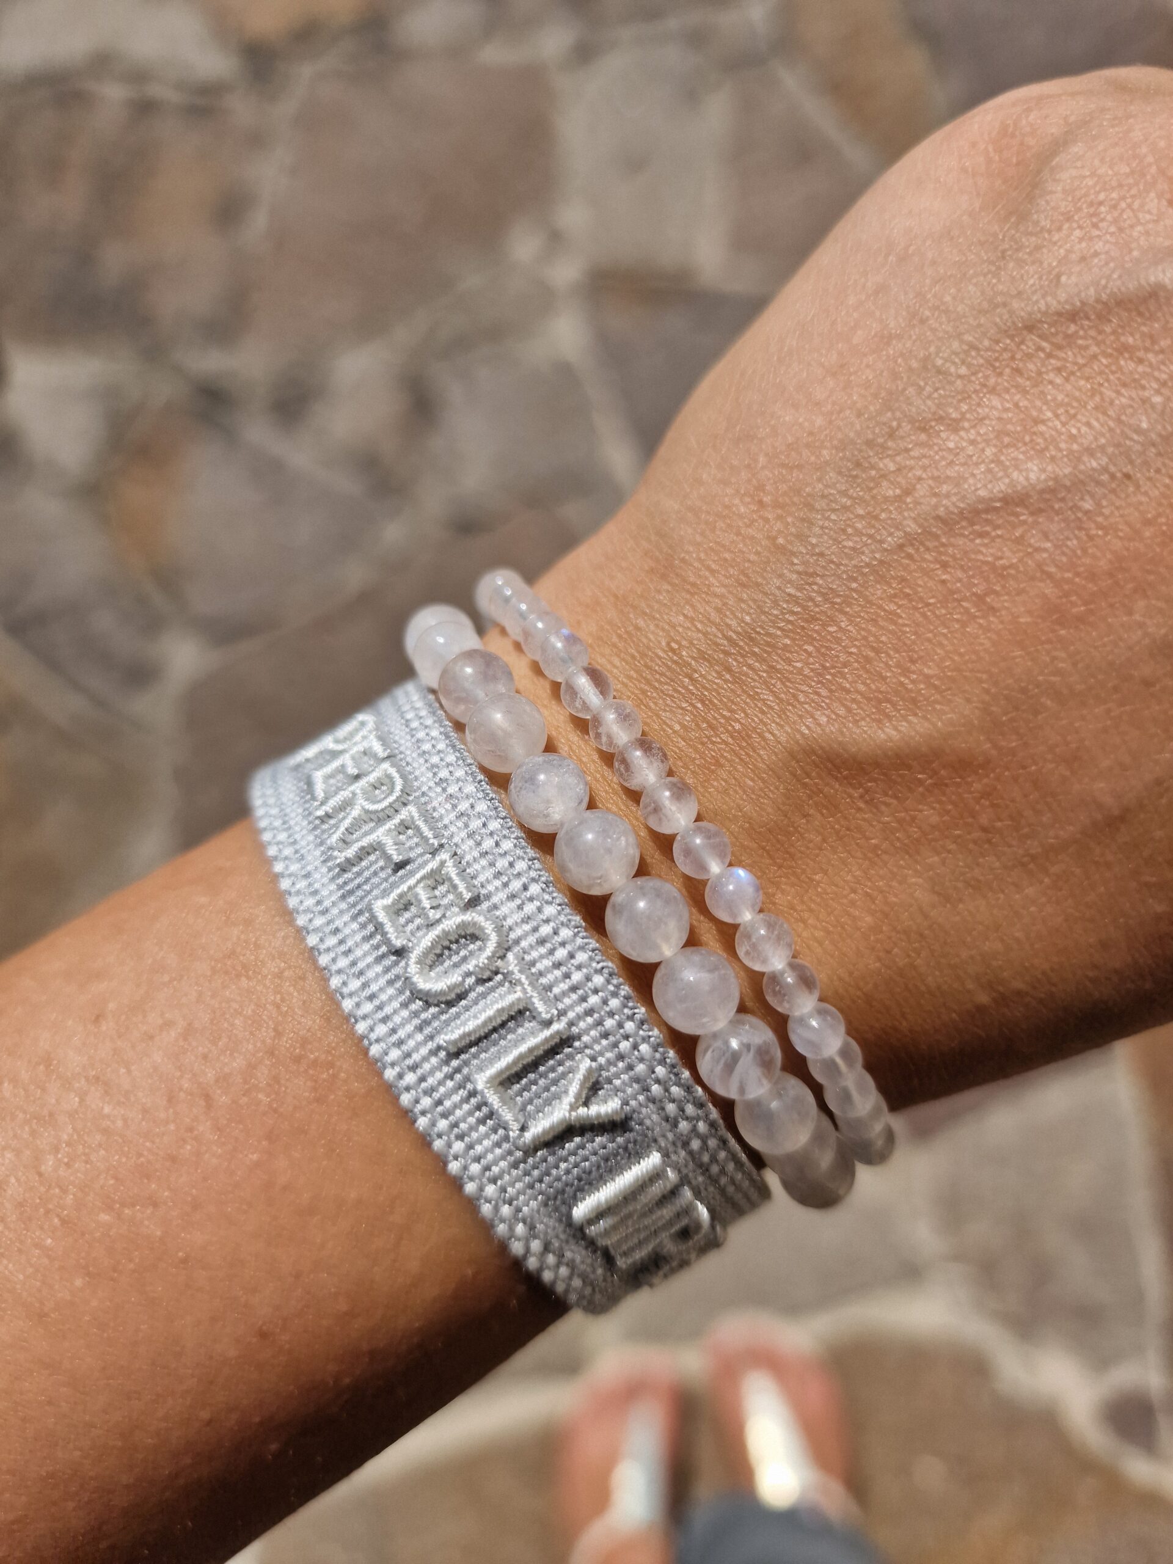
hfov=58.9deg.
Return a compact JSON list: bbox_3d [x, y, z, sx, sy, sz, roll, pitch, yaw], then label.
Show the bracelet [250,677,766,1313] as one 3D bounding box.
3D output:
[{"bbox_3d":[-0.008,0.018,0.101,0.018,0.045,0.060,-35,68,-3],"label":"bracelet"}]

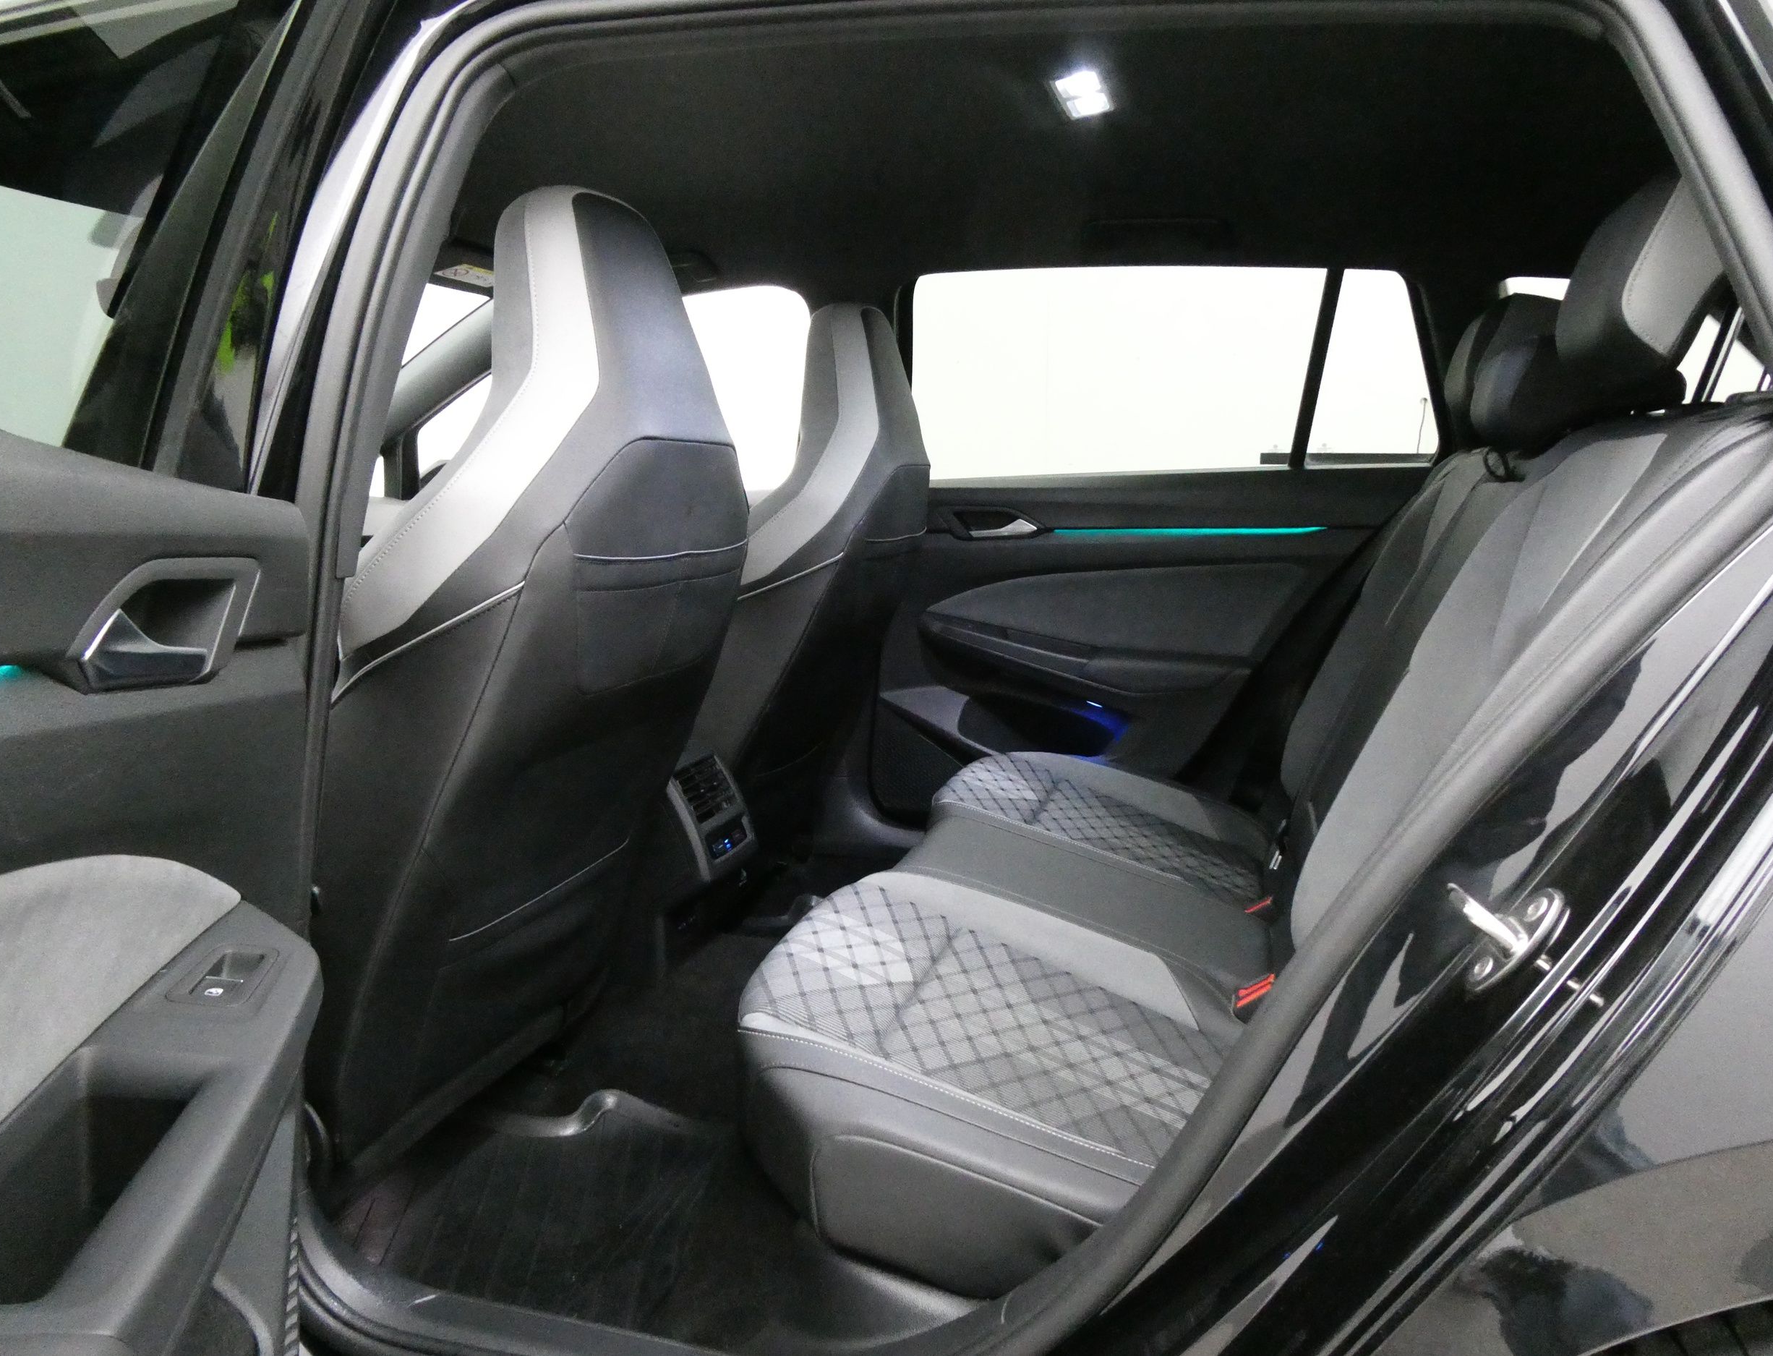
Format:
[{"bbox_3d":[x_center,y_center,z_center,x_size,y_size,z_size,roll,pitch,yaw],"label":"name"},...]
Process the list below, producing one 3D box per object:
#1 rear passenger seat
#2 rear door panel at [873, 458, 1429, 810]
[{"bbox_3d":[0.432,-0.024,1.458,0.850,0.850,1.300,1,8,16],"label":"rear passenger seat"},{"bbox_3d":[0.415,-0.025,2.156,0.970,0.640,0.140,1,8,16],"label":"rear door panel"}]

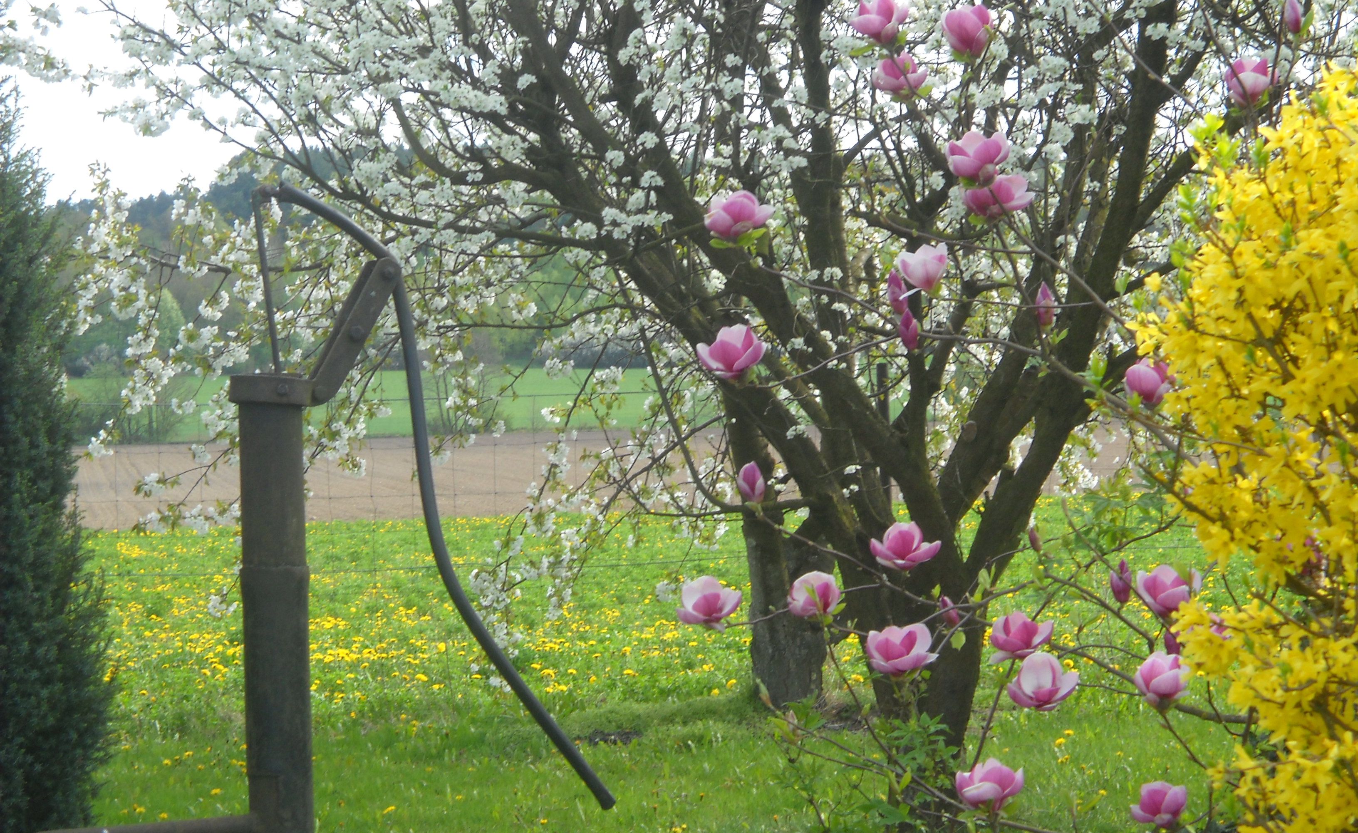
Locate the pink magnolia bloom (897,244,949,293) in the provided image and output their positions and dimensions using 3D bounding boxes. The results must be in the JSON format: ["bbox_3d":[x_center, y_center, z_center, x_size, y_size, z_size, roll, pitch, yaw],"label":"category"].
[{"bbox_3d":[0.416,-0.252,7.000,0.087,0.083,0.087,-5,3,0],"label":"pink magnolia bloom"}]

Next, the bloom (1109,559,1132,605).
[{"bbox_3d":[0.751,0.281,7.000,0.038,0.078,0.038,0,0,0],"label":"bloom"}]

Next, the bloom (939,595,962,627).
[{"bbox_3d":[0.462,0.331,7.000,0.025,0.056,0.025,-18,0,0],"label":"bloom"}]

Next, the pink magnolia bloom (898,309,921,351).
[{"bbox_3d":[0.391,-0.149,7.000,0.032,0.072,0.032,-3,0,0],"label":"pink magnolia bloom"}]

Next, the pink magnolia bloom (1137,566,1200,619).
[{"bbox_3d":[0.817,0.293,6.900,0.107,0.089,0.107,-5,6,0],"label":"pink magnolia bloom"}]

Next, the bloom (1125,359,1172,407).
[{"bbox_3d":[0.788,-0.056,6.900,0.082,0.082,0.082,-6,6,0],"label":"bloom"}]

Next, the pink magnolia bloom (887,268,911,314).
[{"bbox_3d":[0.373,-0.213,7.000,0.032,0.078,0.032,-10,0,0],"label":"pink magnolia bloom"}]

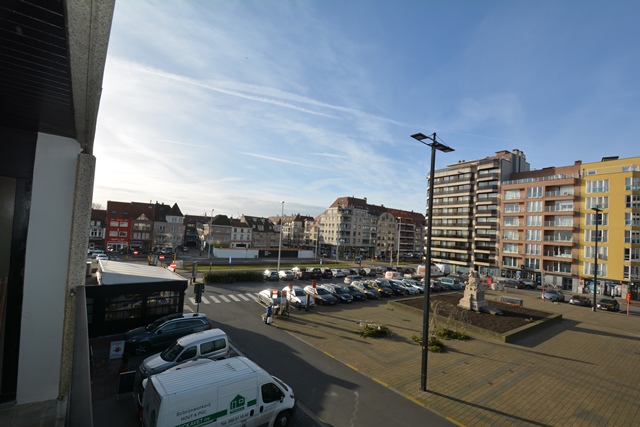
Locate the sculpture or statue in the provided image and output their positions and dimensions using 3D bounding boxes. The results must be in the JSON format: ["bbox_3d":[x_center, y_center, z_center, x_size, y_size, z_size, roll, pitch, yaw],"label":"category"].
[{"bbox_3d":[17.398,8.476,30.245,2.200,4.500,2.300,6,-4,-32],"label":"sculpture or statue"}]

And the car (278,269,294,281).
[{"bbox_3d":[-5.435,9.852,43.364,1.770,1.470,4.250,5,-4,-32],"label":"car"}]

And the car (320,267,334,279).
[{"bbox_3d":[0.890,10.378,47.368,1.800,1.600,4.300,5,-4,-32],"label":"car"}]

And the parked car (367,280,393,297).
[{"bbox_3d":[8.380,10.738,38.421,1.740,1.500,4.000,6,-4,-35],"label":"parked car"}]

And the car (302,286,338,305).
[{"bbox_3d":[0.044,9.717,31.991,1.780,1.460,4.300,6,-5,-37],"label":"car"}]

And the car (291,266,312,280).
[{"bbox_3d":[-3.128,9.885,44.385,1.820,1.780,5.100,5,-4,-29],"label":"car"}]

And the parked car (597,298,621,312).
[{"bbox_3d":[39.084,12.259,36.082,4.400,1.420,1.800,6,-5,-36],"label":"parked car"}]

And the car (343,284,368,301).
[{"bbox_3d":[3.974,9.720,33.129,1.780,1.450,4.350,6,-5,-34],"label":"car"}]

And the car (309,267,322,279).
[{"bbox_3d":[-1.623,10.838,48.867,1.800,1.650,4.300,6,-4,-35],"label":"car"}]

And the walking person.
[{"bbox_3d":[-4.192,8.393,22.419,0.550,1.760,0.420,6,-4,-30],"label":"walking person"}]

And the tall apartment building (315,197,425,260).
[{"bbox_3d":[24.810,7.695,123.968,53.350,23.000,17.000,6,-4,-35],"label":"tall apartment building"}]

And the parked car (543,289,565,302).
[{"bbox_3d":[32.502,11.386,37.072,4.200,1.420,1.770,6,-4,-36],"label":"parked car"}]

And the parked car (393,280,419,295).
[{"bbox_3d":[11.912,10.493,38.089,1.780,1.480,4.300,6,-5,-34],"label":"parked car"}]

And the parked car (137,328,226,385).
[{"bbox_3d":[-7.280,7.760,14.700,4.130,1.800,1.740,7,-5,-44],"label":"parked car"}]

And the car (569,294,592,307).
[{"bbox_3d":[38.327,12.746,39.145,4.100,1.450,1.760,6,-4,-34],"label":"car"}]

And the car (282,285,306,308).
[{"bbox_3d":[-2.255,9.056,28.722,1.770,1.470,4.200,5,-4,-33],"label":"car"}]

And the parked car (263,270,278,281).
[{"bbox_3d":[-8.344,10.093,43.917,1.700,1.500,3.950,6,-4,-35],"label":"parked car"}]

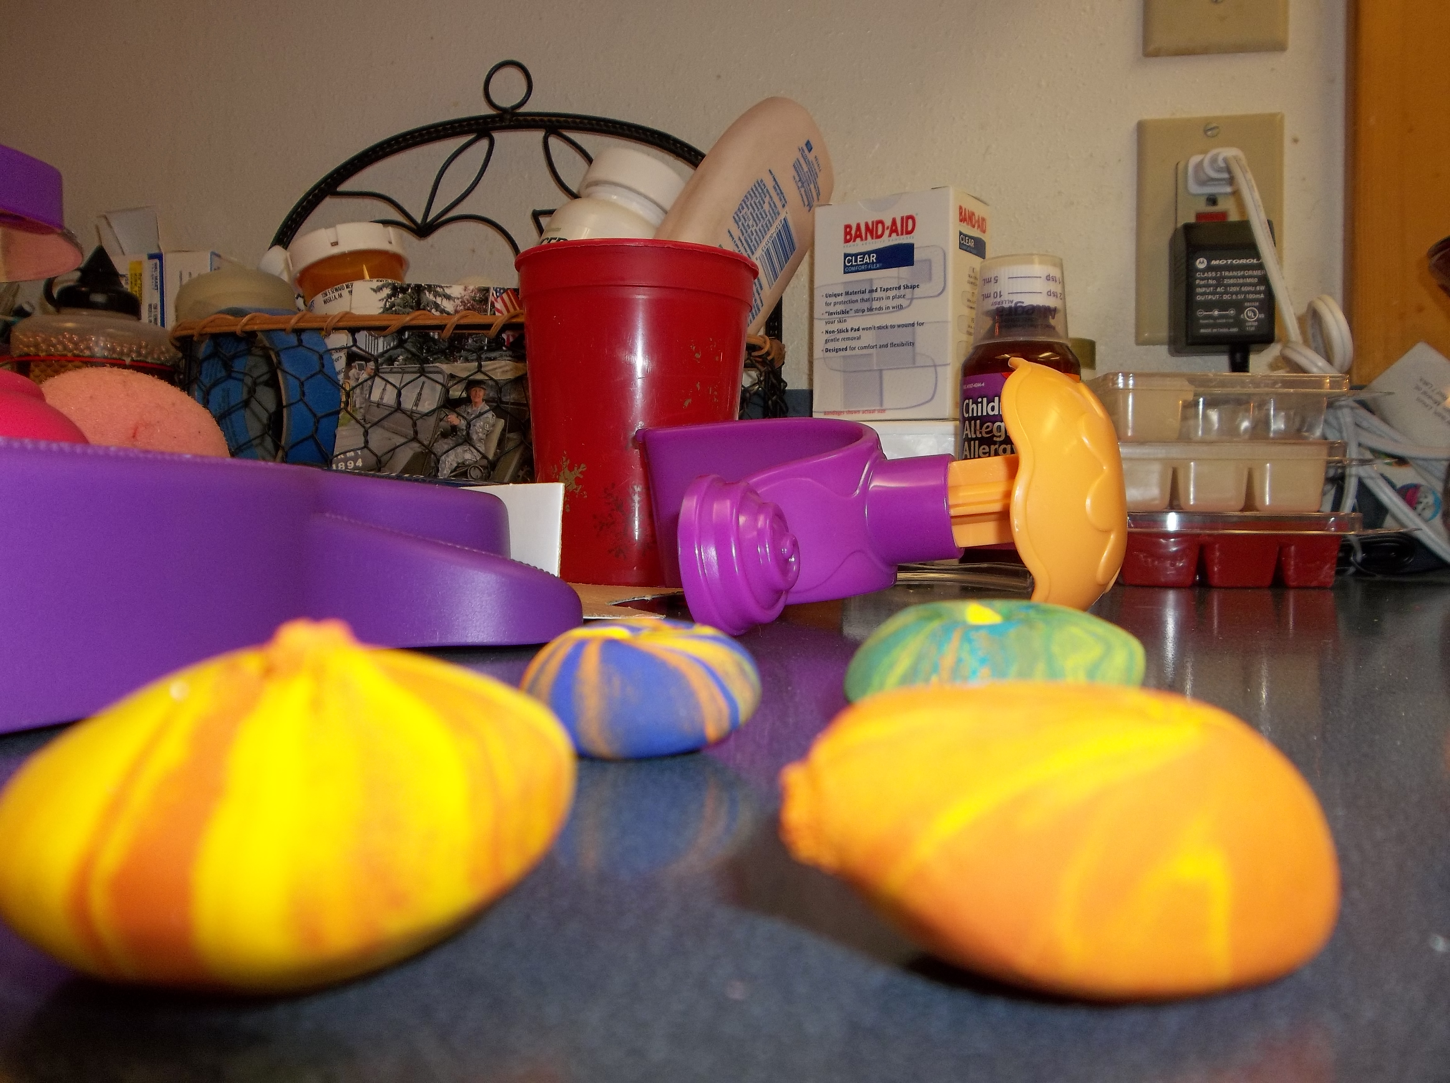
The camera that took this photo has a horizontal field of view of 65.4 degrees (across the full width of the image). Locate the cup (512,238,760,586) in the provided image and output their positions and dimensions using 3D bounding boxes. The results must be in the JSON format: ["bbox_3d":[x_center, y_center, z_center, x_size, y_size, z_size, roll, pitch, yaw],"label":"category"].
[{"bbox_3d":[-0.031,-0.042,0.402,0.086,0.111,0.086,1,1,0],"label":"cup"}]

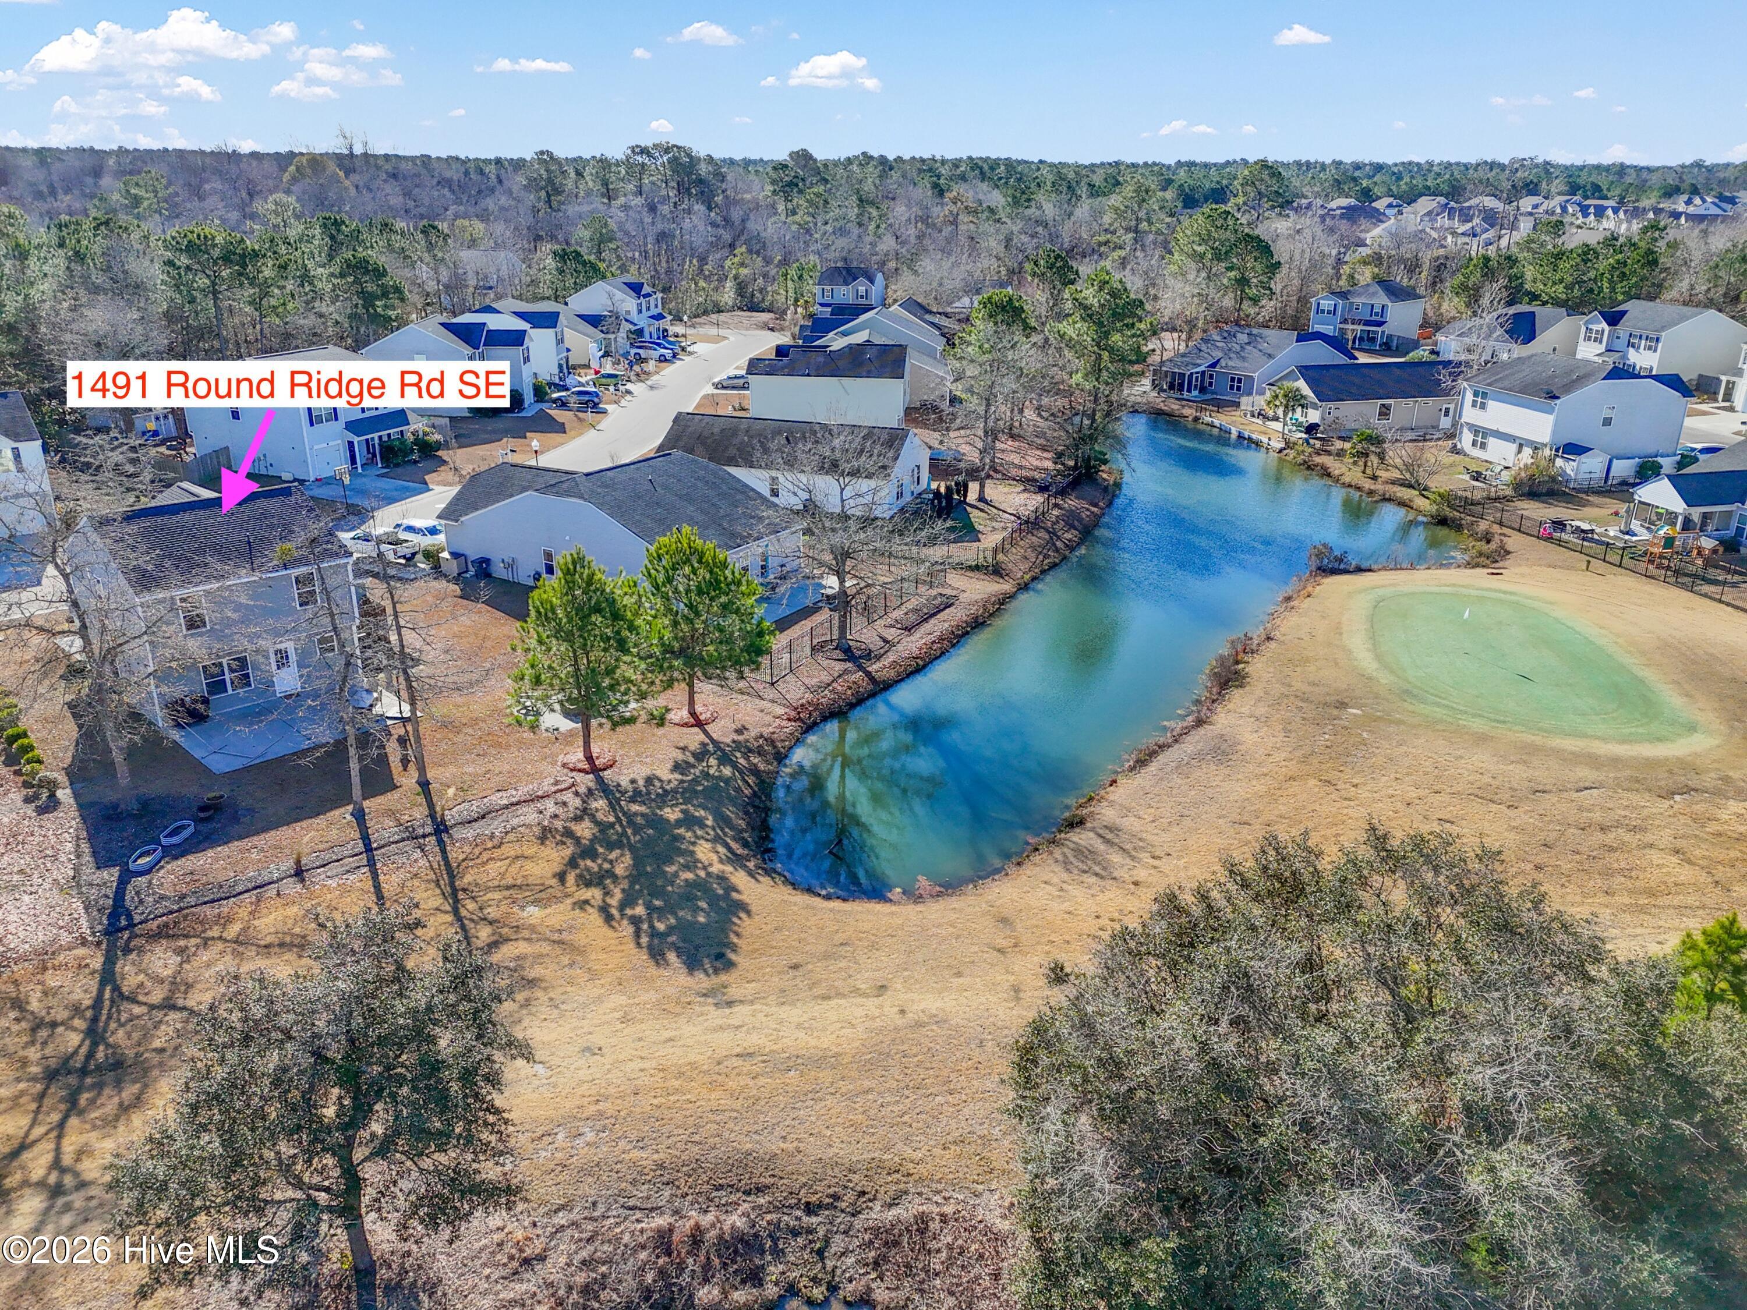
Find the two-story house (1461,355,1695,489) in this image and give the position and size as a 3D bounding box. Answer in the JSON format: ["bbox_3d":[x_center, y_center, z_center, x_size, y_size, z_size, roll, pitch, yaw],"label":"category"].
[{"bbox_3d":[54.504,-19.113,94.824,12.300,7.600,10.200,-5,23,-14],"label":"two-story house"}]

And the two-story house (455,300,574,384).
[{"bbox_3d":[-37.323,-33.396,127.649,12.436,7.424,8.000,3,23,5],"label":"two-story house"}]

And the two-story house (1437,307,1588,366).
[{"bbox_3d":[70.959,-35.730,134.205,16.700,5.600,10.100,-19,29,-38],"label":"two-story house"}]

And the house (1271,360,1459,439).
[{"bbox_3d":[44.603,-23.430,108.433,17.000,5.300,9.100,-6,23,-14],"label":"house"}]

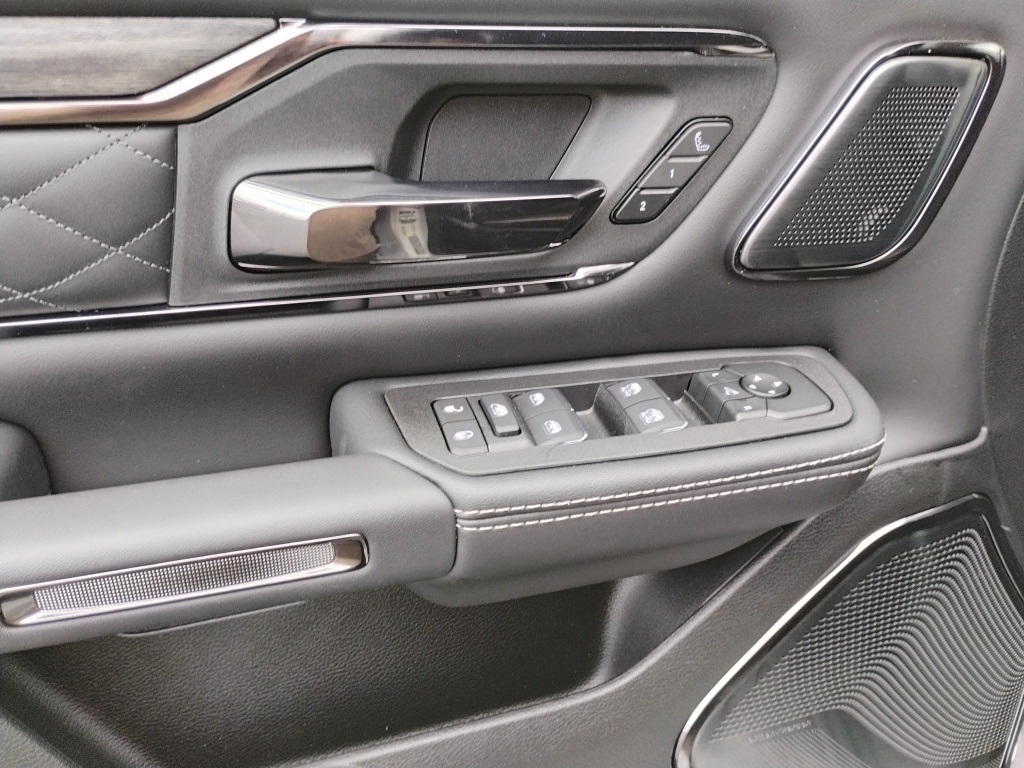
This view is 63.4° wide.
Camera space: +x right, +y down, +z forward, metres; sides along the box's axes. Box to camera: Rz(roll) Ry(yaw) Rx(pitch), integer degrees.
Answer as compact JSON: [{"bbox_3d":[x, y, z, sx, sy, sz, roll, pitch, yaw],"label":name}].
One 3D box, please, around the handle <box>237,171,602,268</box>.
[{"bbox_3d":[-0.039,-0.066,0.358,0.156,0.039,0.047,-6,32,-15],"label":"handle"}]

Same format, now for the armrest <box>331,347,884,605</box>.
[{"bbox_3d":[0.049,0.041,0.409,0.257,0.068,0.093,-6,32,-15],"label":"armrest"}]

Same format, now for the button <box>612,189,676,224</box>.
[{"bbox_3d":[0.065,-0.086,0.404,0.030,0.017,0.007,-6,32,-15],"label":"button"}]

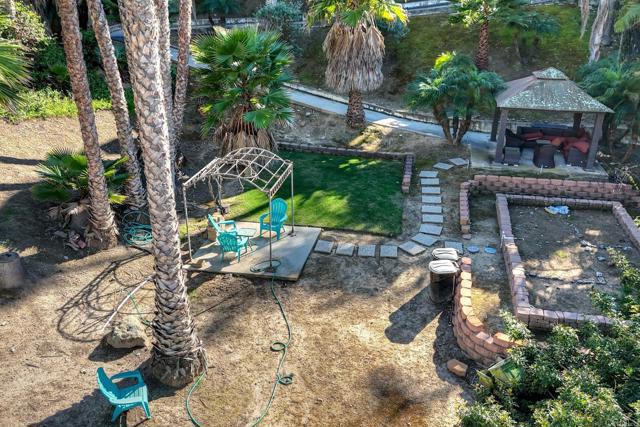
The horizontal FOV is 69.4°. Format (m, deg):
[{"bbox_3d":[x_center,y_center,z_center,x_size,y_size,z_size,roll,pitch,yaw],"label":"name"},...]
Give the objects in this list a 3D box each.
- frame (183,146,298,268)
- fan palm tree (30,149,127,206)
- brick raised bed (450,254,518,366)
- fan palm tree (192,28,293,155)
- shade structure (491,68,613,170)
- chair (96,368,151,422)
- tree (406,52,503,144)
[{"bbox_3d":[-2.054,-0.242,12.432,2.220,2.480,2.250,5,24,10],"label":"frame"},{"bbox_3d":[-7.444,-0.710,14.286,2.950,1.950,2.850,0,23,0],"label":"fan palm tree"},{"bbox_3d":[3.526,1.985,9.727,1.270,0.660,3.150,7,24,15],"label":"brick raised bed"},{"bbox_3d":[-2.667,-4.088,17.415,3.700,5.000,3.700,0,23,0],"label":"fan palm tree"},{"bbox_3d":[8.455,-3.810,17.446,3.650,3.220,3.700,7,24,15],"label":"shade structure"},{"bbox_3d":[-3.408,3.047,7.971,0.800,0.900,0.730,-5,24,-13],"label":"chair"},{"bbox_3d":[5.225,-4.524,18.499,3.850,3.550,3.750,0,23,0],"label":"tree"}]

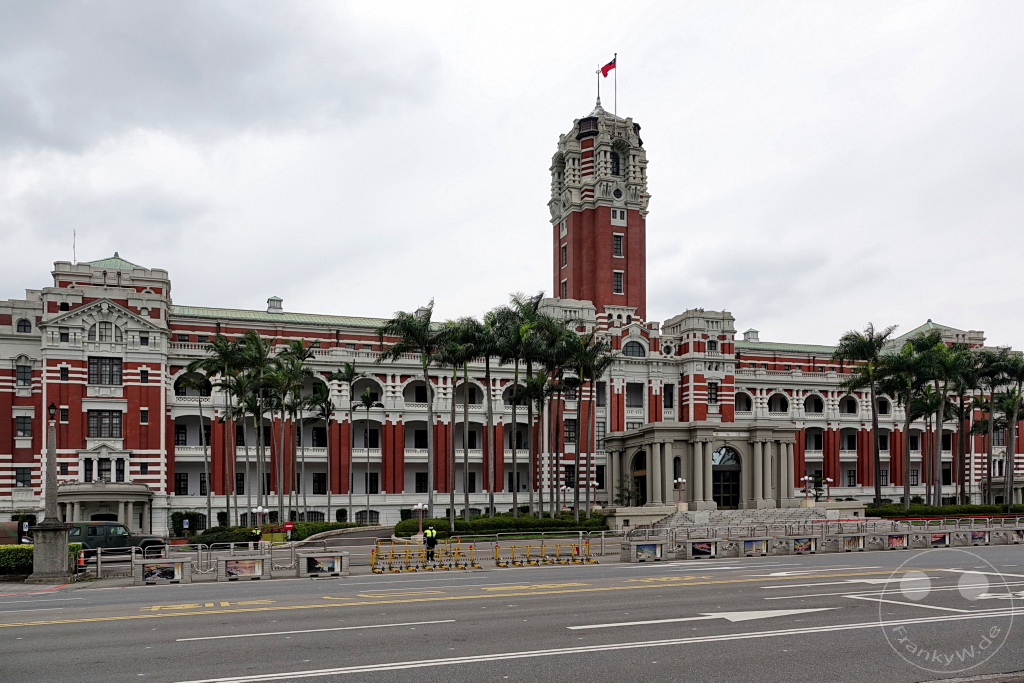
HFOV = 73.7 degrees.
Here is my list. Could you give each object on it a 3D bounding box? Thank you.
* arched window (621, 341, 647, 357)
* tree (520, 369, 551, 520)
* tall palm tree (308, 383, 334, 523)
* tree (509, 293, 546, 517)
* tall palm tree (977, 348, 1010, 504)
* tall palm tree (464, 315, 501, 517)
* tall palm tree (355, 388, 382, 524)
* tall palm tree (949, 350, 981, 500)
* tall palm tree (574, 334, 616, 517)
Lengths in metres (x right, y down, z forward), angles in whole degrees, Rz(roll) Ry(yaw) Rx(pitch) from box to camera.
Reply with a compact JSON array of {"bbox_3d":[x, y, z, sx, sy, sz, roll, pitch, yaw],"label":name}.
[{"bbox_3d":[15.611,0.892,87.000,3.300,2.050,0.400,1,-3,-18],"label":"arched window"},{"bbox_3d":[2.639,10.508,68.000,3.586,15.239,3.586,0,-5,0],"label":"tree"},{"bbox_3d":[-18.320,10.924,66.000,2.804,13.921,2.804,1,-5,-18],"label":"tall palm tree"},{"bbox_3d":[1.326,5.799,63.000,3.700,21.057,3.700,-1,-8,0],"label":"tree"},{"bbox_3d":[62.065,11.150,88.000,4.800,20.500,4.800,0,-3,0],"label":"tall palm tree"},{"bbox_3d":[-2.938,7.670,68.000,4.200,20.720,4.200,0,-3,0],"label":"tall palm tree"},{"bbox_3d":[-14.181,11.433,67.000,2.846,13.641,2.846,1,-5,-18],"label":"tall palm tree"},{"bbox_3d":[53.806,10.559,81.000,4.983,19.458,4.983,1,-5,-18],"label":"tall palm tree"},{"bbox_3d":[7.625,7.846,64.000,3.900,17.584,3.900,-1,-8,0],"label":"tall palm tree"}]

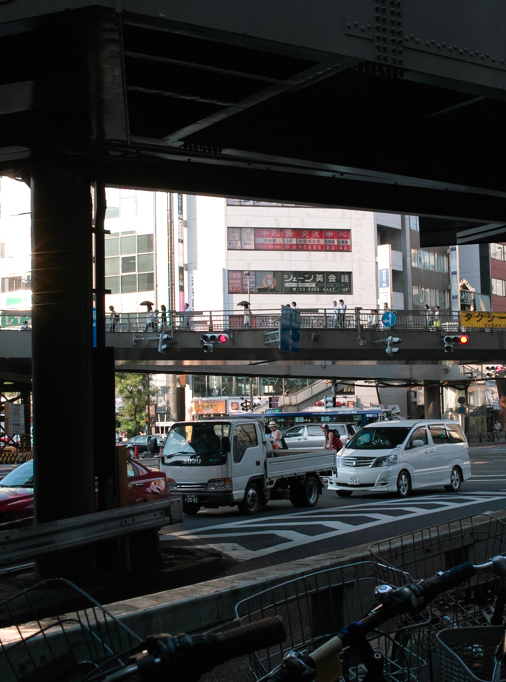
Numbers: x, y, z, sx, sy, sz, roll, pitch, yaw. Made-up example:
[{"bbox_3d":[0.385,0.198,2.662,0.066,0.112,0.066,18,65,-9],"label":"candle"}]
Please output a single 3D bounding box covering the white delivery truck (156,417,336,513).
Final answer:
[{"bbox_3d":[-0.001,2.563,25.352,1.700,2.030,4.700,-4,-5,31],"label":"white delivery truck"}]

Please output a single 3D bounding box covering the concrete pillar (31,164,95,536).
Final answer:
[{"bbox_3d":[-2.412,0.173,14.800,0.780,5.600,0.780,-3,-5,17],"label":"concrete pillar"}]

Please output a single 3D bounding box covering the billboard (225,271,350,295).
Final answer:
[{"bbox_3d":[3.113,-4.793,96.000,10.370,1.870,0.200,0,-4,-14],"label":"billboard"}]

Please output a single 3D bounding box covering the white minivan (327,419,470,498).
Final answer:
[{"bbox_3d":[3.845,3.023,30.476,1.805,1.920,4.840,-5,-5,35],"label":"white minivan"}]

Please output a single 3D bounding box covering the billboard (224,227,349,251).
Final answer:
[{"bbox_3d":[3.030,-8.301,96.000,10.370,1.870,0.200,0,-4,-14],"label":"billboard"}]

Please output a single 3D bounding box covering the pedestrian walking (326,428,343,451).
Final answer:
[{"bbox_3d":[2.350,3.413,34.000,0.700,1.700,0.550,-1,-5,-8],"label":"pedestrian walking"}]

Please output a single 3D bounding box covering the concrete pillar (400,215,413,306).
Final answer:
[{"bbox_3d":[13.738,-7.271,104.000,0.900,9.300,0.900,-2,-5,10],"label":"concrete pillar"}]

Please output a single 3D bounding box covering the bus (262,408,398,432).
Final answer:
[{"bbox_3d":[3.698,6.416,81.980,10.700,3.050,2.500,-2,-4,12],"label":"bus"}]

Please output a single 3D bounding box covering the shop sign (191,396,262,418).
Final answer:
[{"bbox_3d":[-2.170,5.169,92.000,5.600,1.400,0.400,-1,-4,3],"label":"shop sign"}]

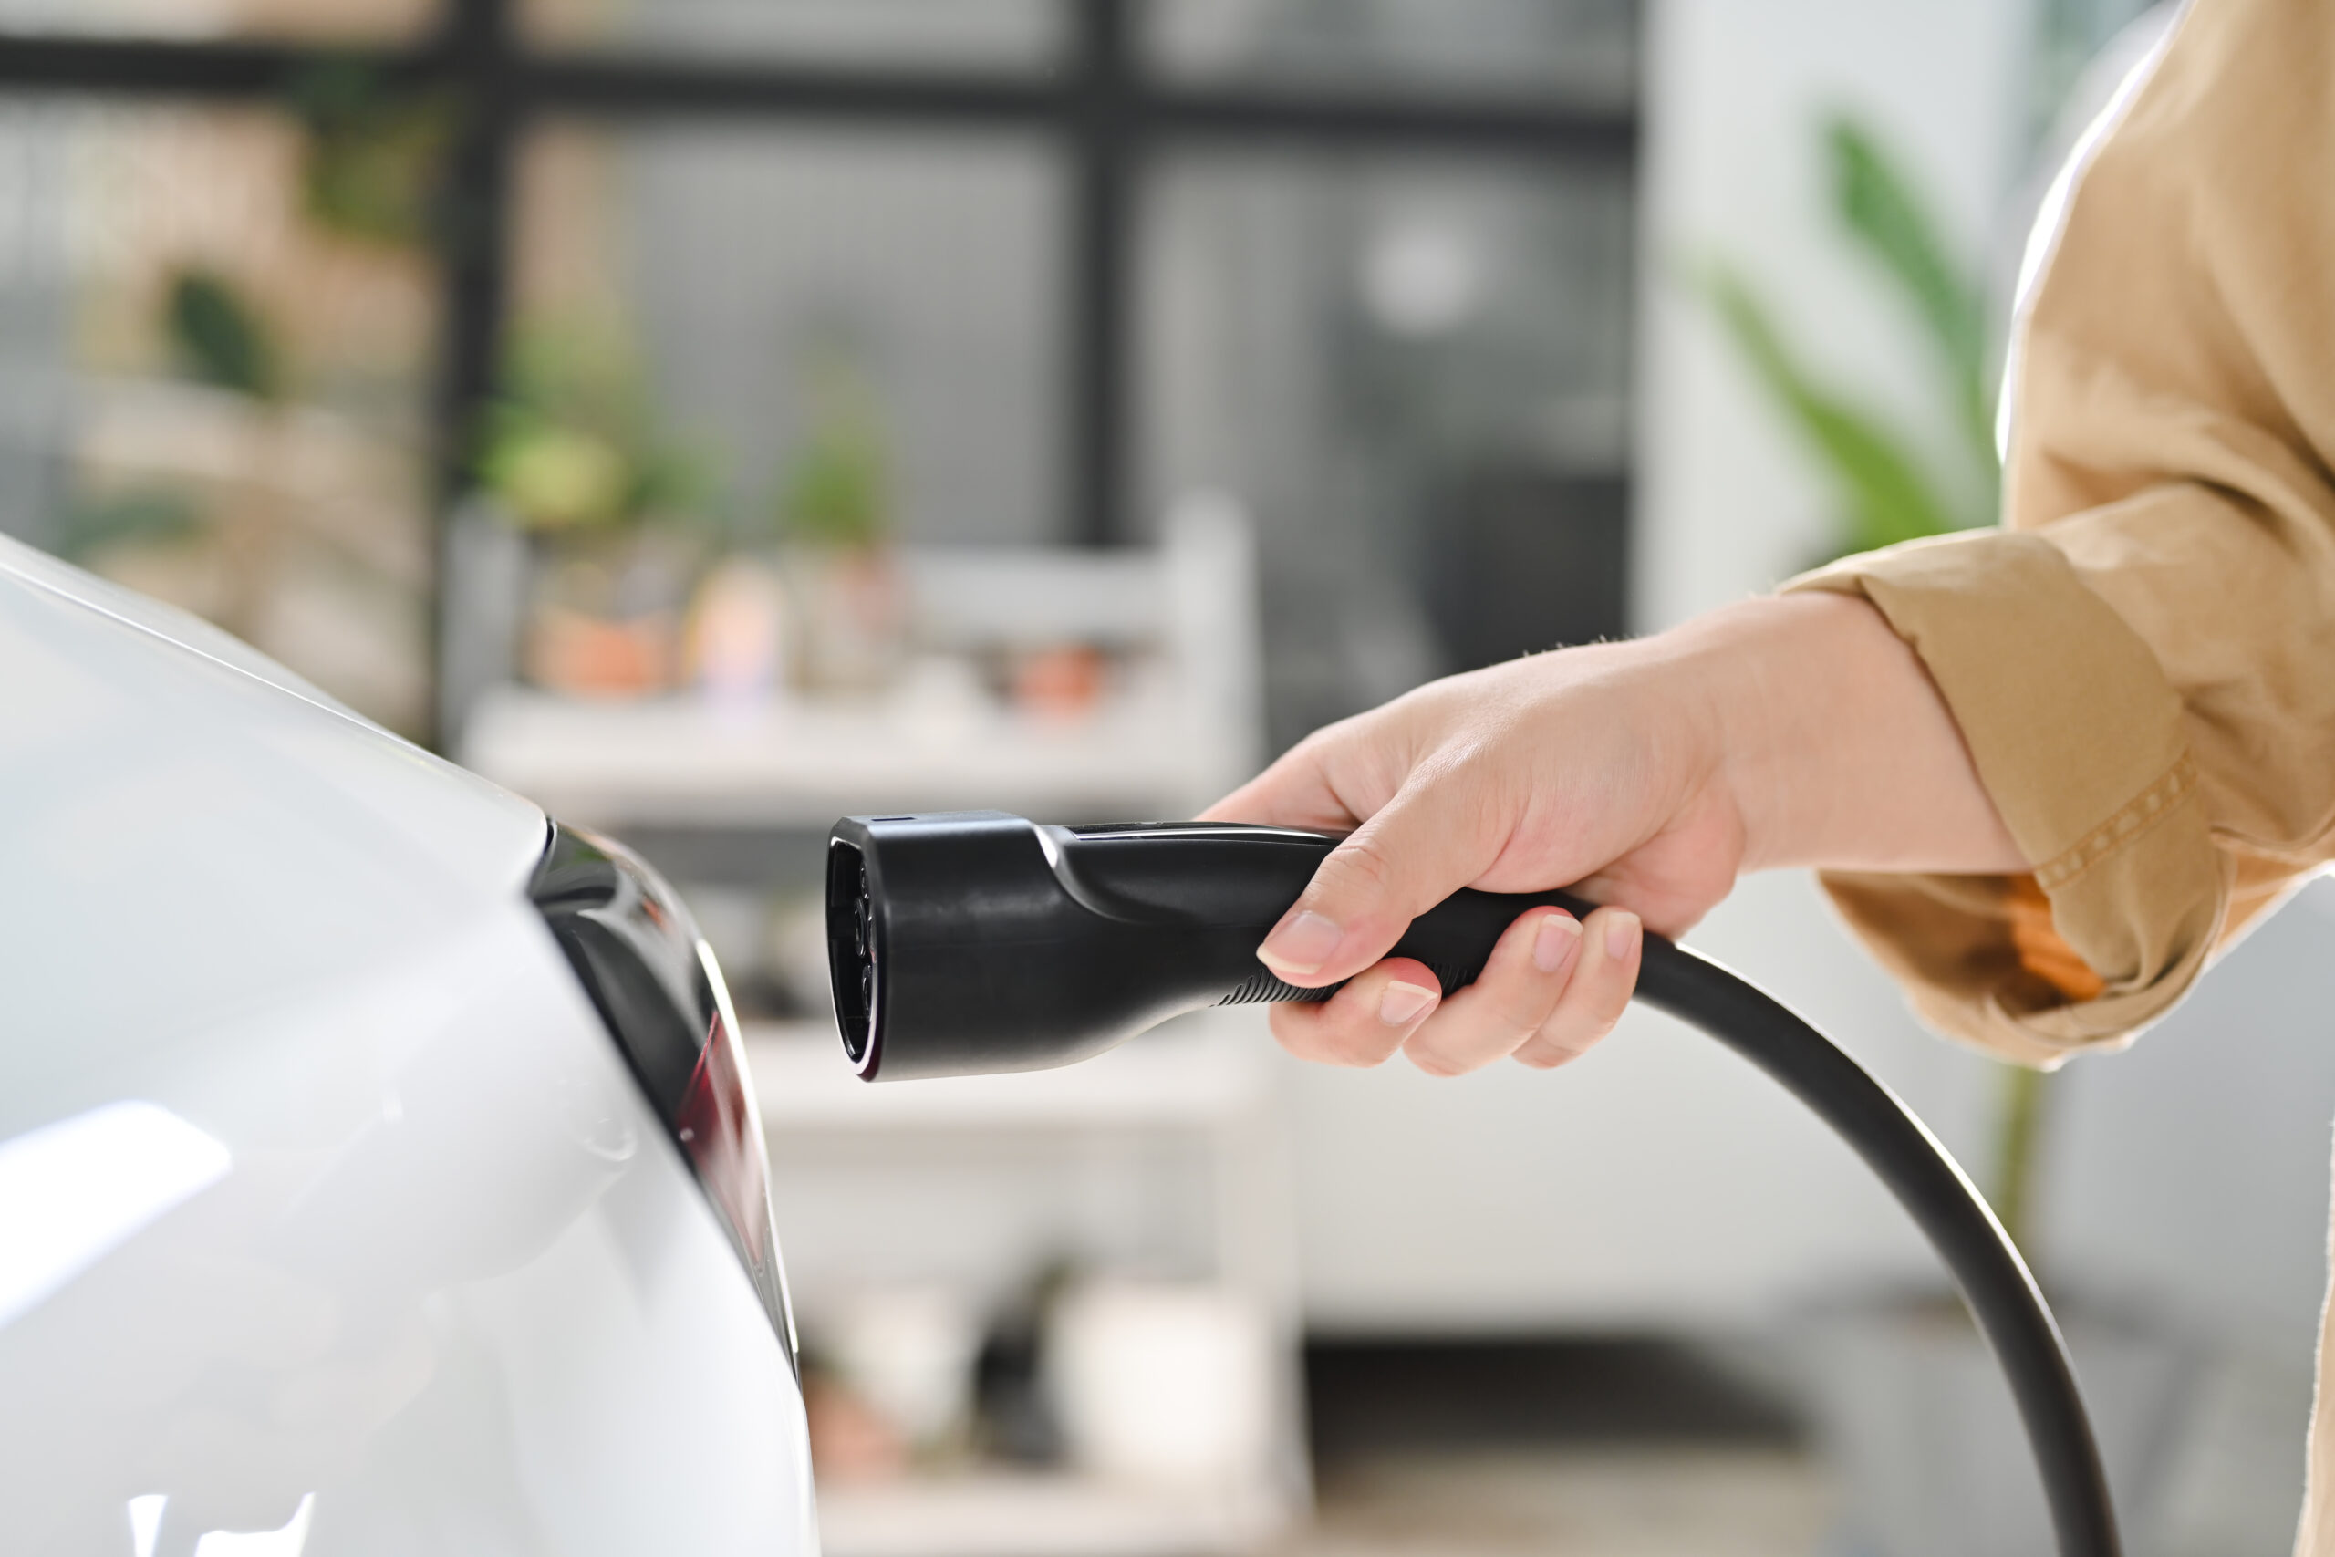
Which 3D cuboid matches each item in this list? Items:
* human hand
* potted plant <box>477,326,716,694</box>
[{"bbox_3d":[0.103,0.015,0.755,0.187,0.105,0.098,-6,2,0],"label":"human hand"},{"bbox_3d":[-0.513,-0.240,2.900,0.210,0.340,0.200,1,2,0],"label":"potted plant"}]

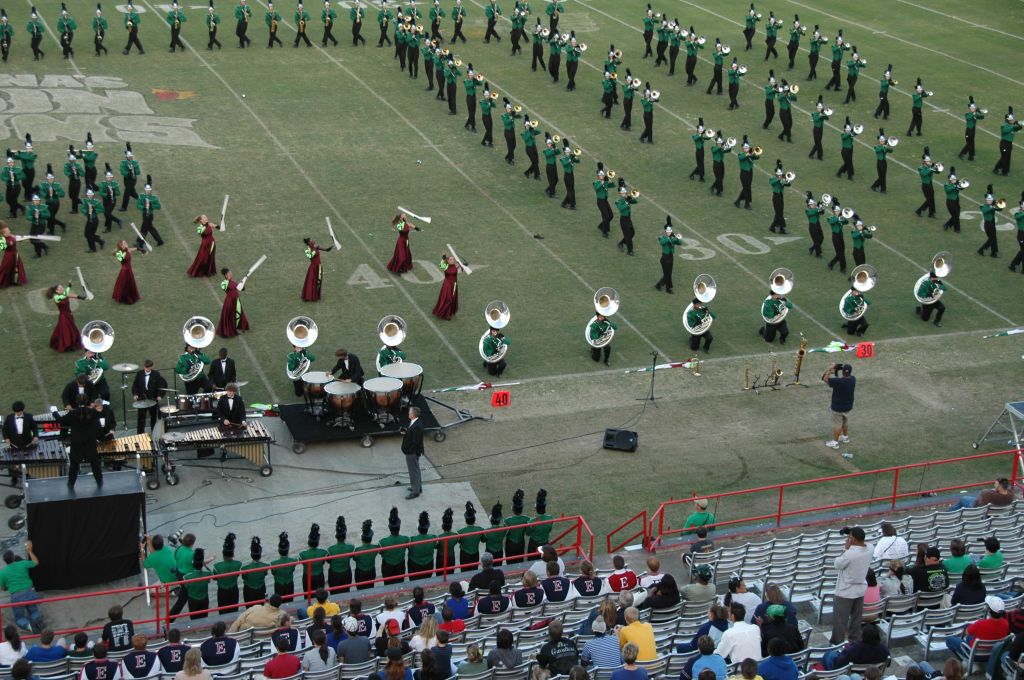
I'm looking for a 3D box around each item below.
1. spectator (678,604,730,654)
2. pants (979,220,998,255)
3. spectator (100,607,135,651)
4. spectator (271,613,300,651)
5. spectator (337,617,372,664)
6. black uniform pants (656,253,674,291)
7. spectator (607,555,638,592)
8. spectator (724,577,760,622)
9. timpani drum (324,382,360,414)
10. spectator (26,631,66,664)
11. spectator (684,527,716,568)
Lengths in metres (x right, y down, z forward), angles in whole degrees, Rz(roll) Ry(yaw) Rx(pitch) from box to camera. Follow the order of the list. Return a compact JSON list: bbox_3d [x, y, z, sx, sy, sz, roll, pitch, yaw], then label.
[{"bbox_3d":[2.512,4.020,24.652,0.760,1.270,0.520,10,22,20],"label":"spectator"},{"bbox_3d":[13.021,-2.841,51.081,0.540,0.970,0.380,14,24,29],"label":"pants"},{"bbox_3d":[-5.699,4.343,26.974,0.500,1.351,0.750,-8,23,-23],"label":"spectator"},{"bbox_3d":[-3.198,4.279,26.312,0.500,1.214,0.750,-8,23,-23],"label":"spectator"},{"bbox_3d":[-2.299,4.343,25.682,0.520,1.360,0.760,-7,23,-22],"label":"spectator"},{"bbox_3d":[3.866,-1.727,46.983,0.360,0.980,0.380,-11,24,-30],"label":"black uniform pants"},{"bbox_3d":[1.494,3.711,28.119,0.540,1.273,0.750,-8,23,-23],"label":"spectator"},{"bbox_3d":[3.322,3.932,27.854,0.500,1.165,0.800,-1,21,-8],"label":"spectator"},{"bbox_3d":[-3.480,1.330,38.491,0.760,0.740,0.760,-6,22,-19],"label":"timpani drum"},{"bbox_3d":[-6.729,4.592,27.116,0.520,1.190,0.800,-6,22,-19],"label":"spectator"},{"bbox_3d":[3.128,3.574,31.717,0.460,1.175,0.780,-7,23,-22],"label":"spectator"}]

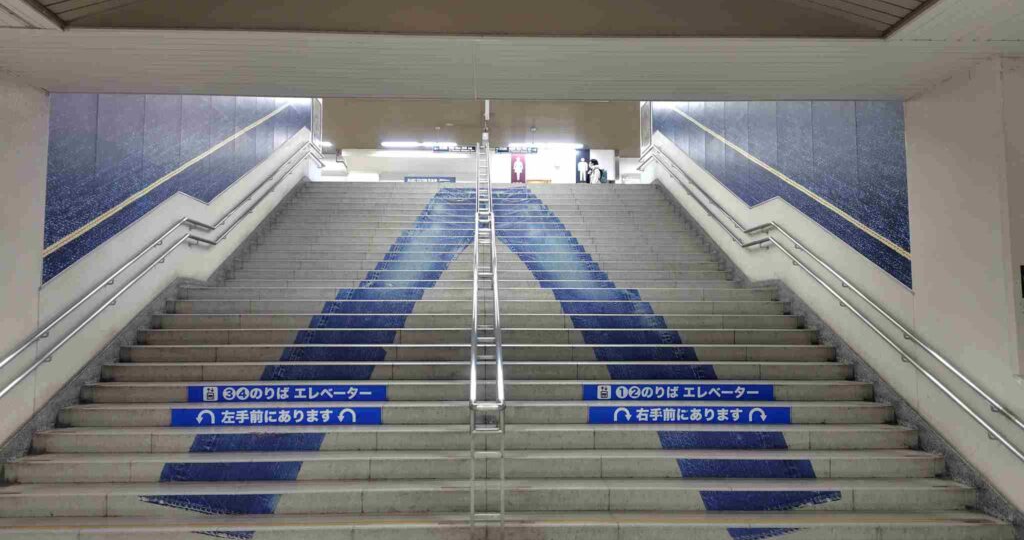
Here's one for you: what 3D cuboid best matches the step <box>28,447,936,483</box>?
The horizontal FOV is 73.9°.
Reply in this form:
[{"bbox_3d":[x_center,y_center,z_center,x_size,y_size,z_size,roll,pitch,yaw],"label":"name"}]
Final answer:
[{"bbox_3d":[-0.194,1.556,5.414,7.224,0.162,0.333,0,-4,-2],"label":"step"}]

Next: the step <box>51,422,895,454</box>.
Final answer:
[{"bbox_3d":[-0.206,1.417,5.741,7.224,0.162,0.333,0,-4,-2],"label":"step"}]

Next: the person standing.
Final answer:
[{"bbox_3d":[2.350,-2.298,19.346,0.500,1.700,0.480,2,-4,-22],"label":"person standing"}]

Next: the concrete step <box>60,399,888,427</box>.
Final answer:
[{"bbox_3d":[-0.218,1.278,6.068,7.224,0.162,0.333,0,-4,-2],"label":"concrete step"}]

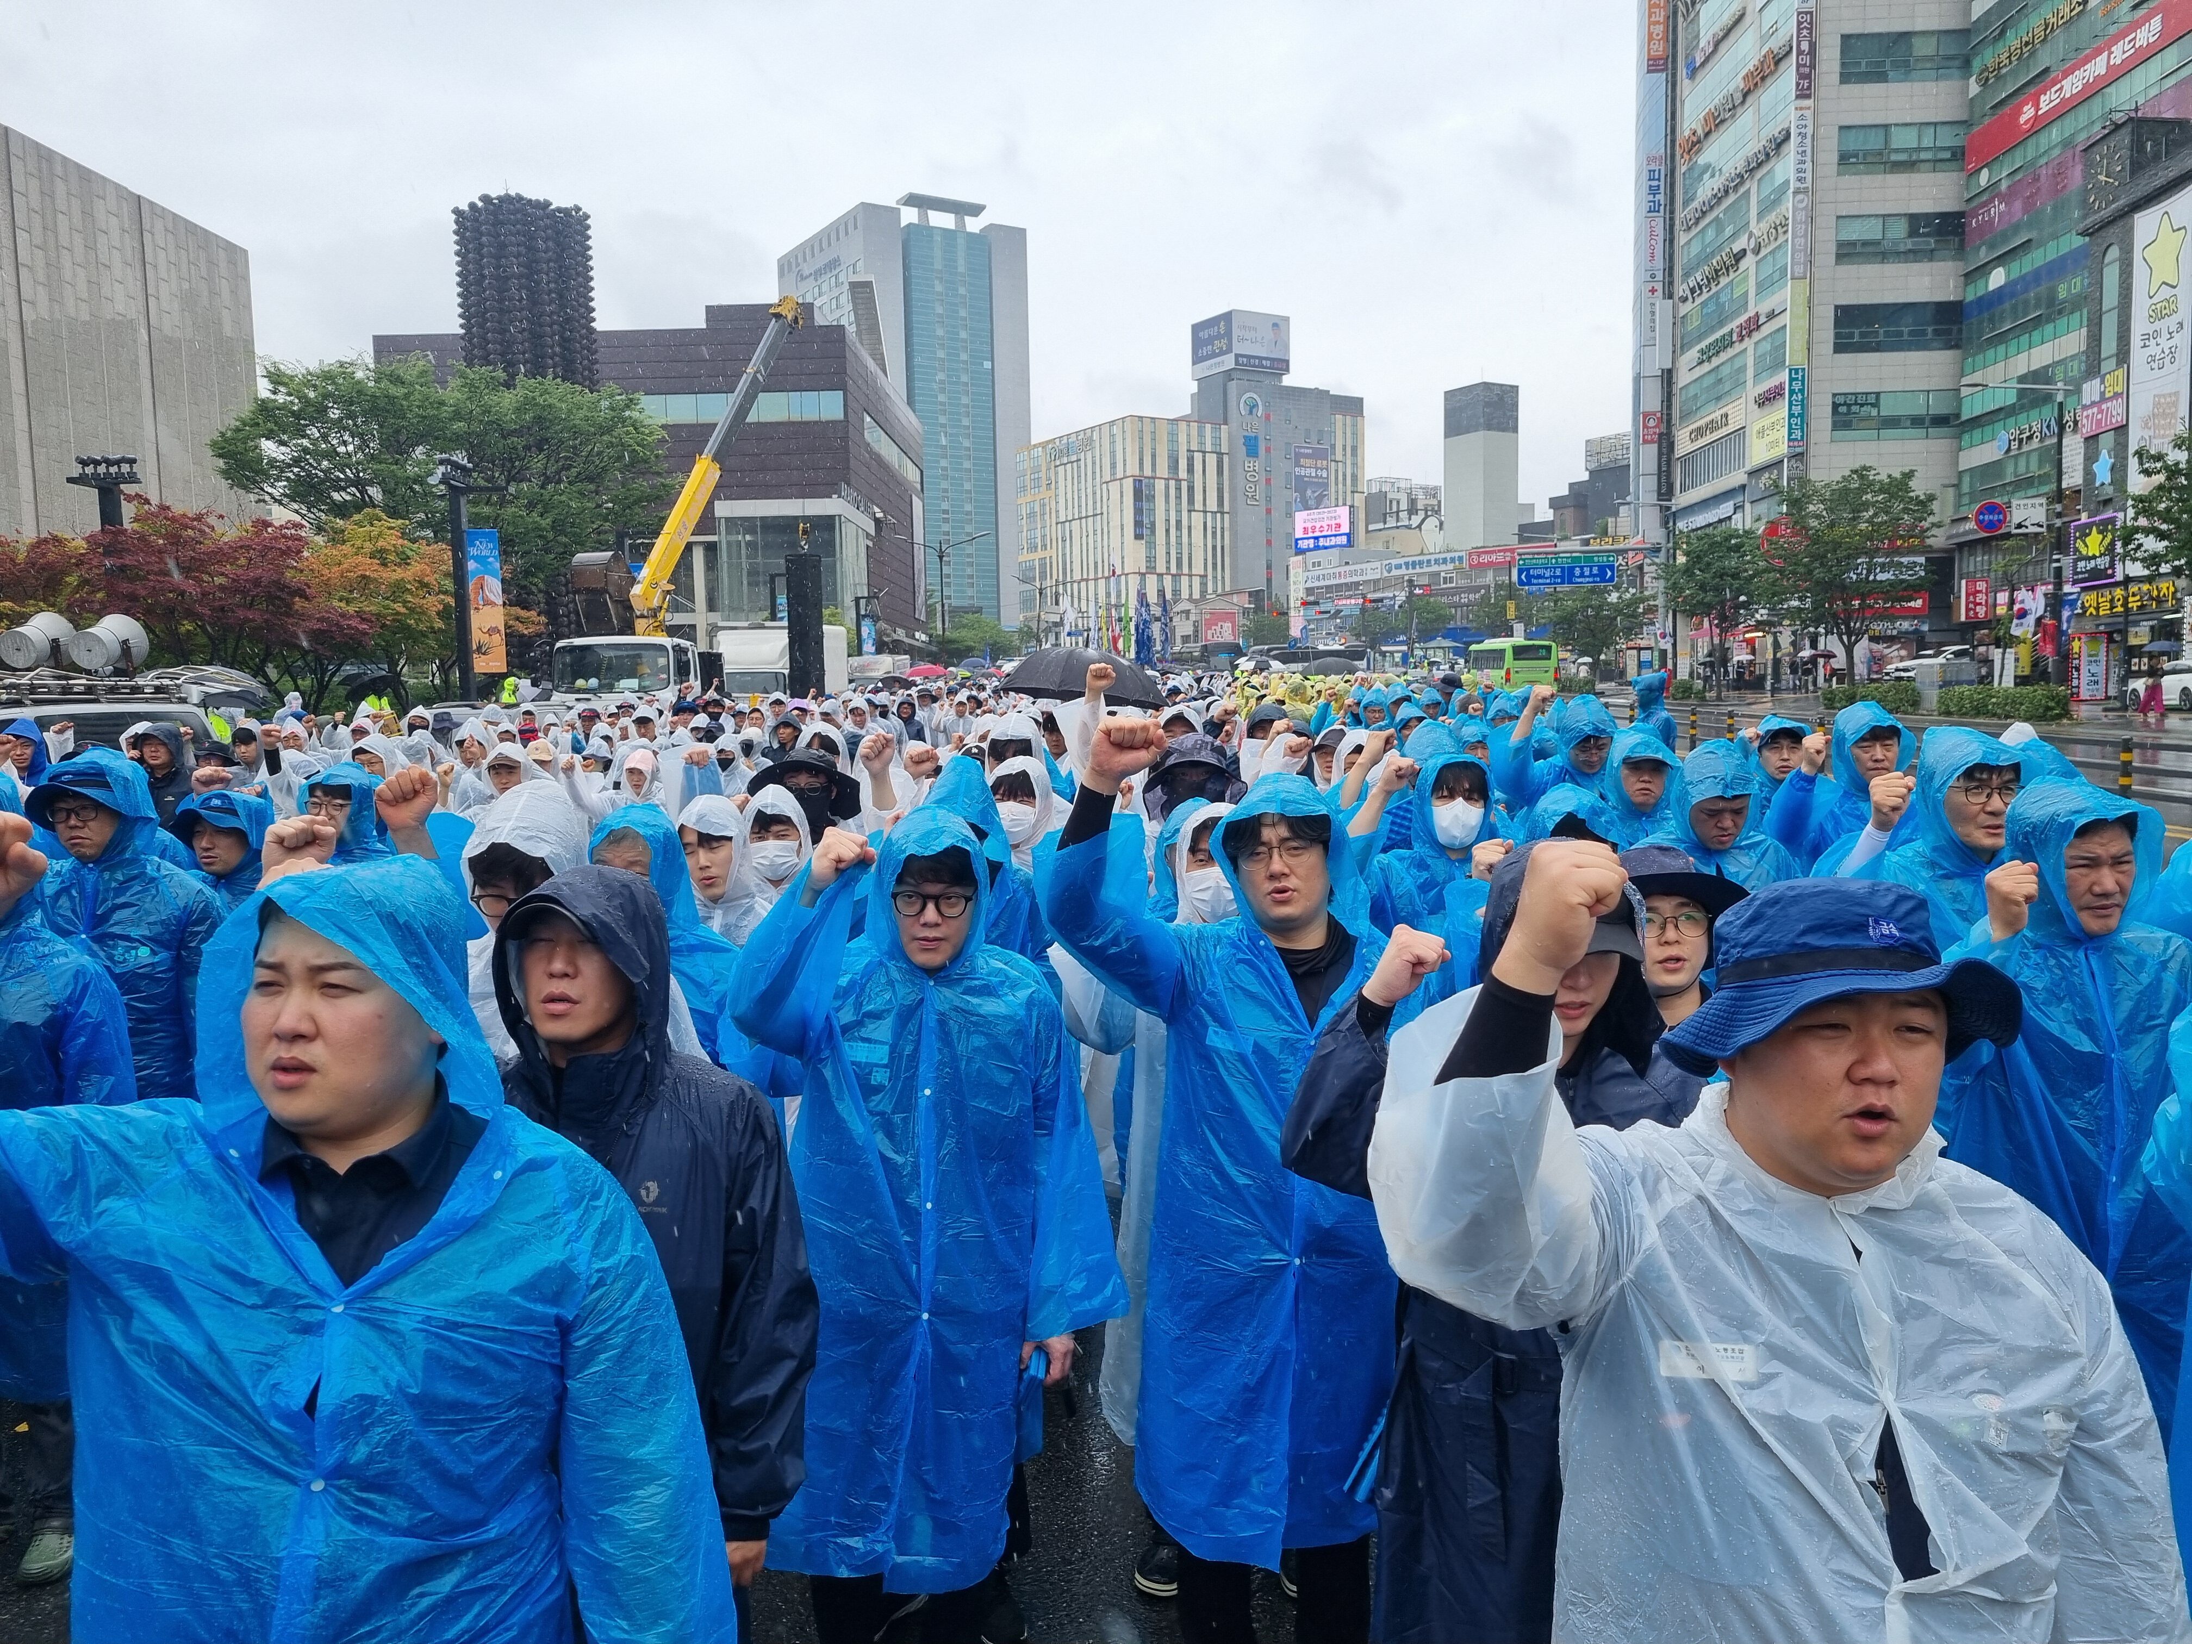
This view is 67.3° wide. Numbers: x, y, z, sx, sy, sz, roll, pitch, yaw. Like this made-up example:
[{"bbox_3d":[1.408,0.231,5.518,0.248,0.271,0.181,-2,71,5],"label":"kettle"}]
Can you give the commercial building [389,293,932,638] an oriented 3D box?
[{"bbox_3d":[-21.541,-15.369,91.469,21.136,18.518,34.274,-1,5,0],"label":"commercial building"}]

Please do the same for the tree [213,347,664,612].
[{"bbox_3d":[-16.710,-6.744,42.000,10.400,10.190,8.500,-1,5,4],"label":"tree"}]

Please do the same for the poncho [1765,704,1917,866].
[{"bbox_3d":[2.659,0.206,5.859,0.620,1.280,0.480,0,5,9],"label":"poncho"}]

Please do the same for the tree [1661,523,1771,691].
[{"bbox_3d":[27.148,-9.171,72.000,4.800,7.510,4.800,-1,5,4],"label":"tree"}]

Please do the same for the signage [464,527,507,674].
[{"bbox_3d":[-10.739,-3.892,29.000,0.600,2.530,0.060,-1,5,4],"label":"signage"}]

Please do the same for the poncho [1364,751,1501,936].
[{"bbox_3d":[0.975,0.443,4.559,0.560,1.280,0.450,-1,5,5],"label":"poncho"}]

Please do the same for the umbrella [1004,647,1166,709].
[{"bbox_3d":[-0.097,-0.839,11.608,1.150,0.800,1.150,6,1,0],"label":"umbrella"}]

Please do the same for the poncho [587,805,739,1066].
[{"bbox_3d":[-0.988,0.569,3.707,0.540,1.210,0.380,-1,5,7],"label":"poncho"}]

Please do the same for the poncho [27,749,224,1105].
[{"bbox_3d":[-2.820,0.474,4.814,0.580,1.360,0.400,-1,5,5],"label":"poncho"}]

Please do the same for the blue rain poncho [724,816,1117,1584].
[{"bbox_3d":[-0.265,0.613,2.779,0.630,1.280,0.470,-1,5,-3],"label":"blue rain poncho"}]

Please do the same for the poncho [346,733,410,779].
[{"bbox_3d":[-4.138,0.093,9.456,0.560,1.200,0.420,-1,5,3],"label":"poncho"}]

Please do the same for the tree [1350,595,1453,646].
[{"bbox_3d":[21.352,-12.514,115.000,7.000,6.400,6.000,-1,5,4],"label":"tree"}]

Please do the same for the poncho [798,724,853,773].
[{"bbox_3d":[-1.240,0.135,7.656,0.540,1.200,0.420,-2,5,-5],"label":"poncho"}]

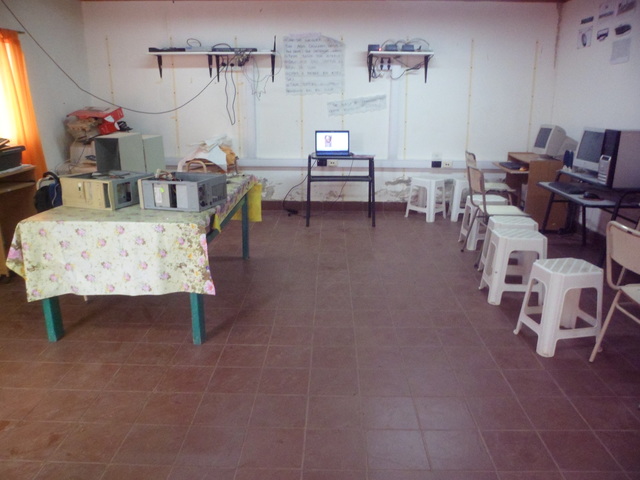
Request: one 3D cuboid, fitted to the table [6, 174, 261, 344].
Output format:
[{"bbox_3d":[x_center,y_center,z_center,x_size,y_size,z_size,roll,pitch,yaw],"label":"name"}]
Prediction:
[{"bbox_3d":[-1.040,0.027,3.360,0.952,0.716,1.747,1,15,1],"label":"table"}]

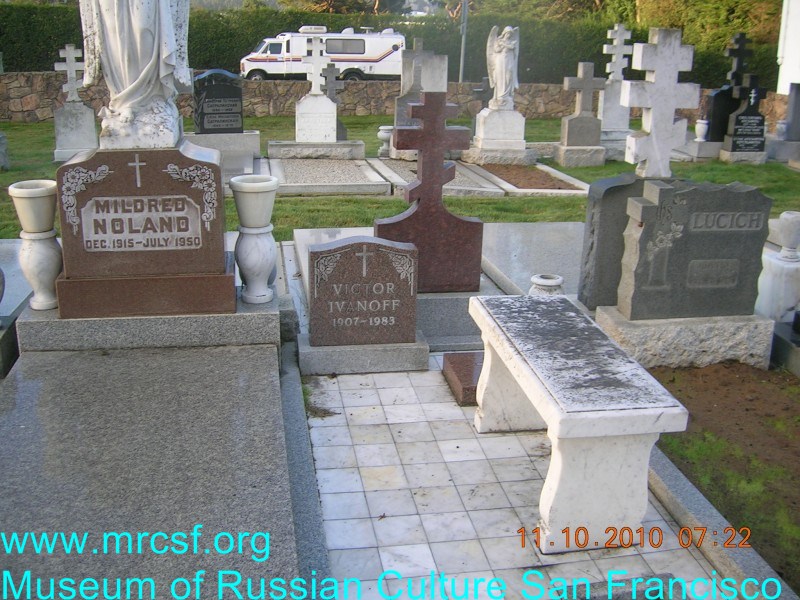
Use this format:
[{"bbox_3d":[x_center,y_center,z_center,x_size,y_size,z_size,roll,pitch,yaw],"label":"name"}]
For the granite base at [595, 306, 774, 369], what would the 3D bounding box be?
[{"bbox_3d":[1.296,0.176,3.712,0.725,0.223,0.270,-1,19,-10],"label":"granite base"}]

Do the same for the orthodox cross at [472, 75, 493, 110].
[{"bbox_3d":[1.245,-2.880,11.402,0.433,0.516,0.124,-1,19,-10],"label":"orthodox cross"}]

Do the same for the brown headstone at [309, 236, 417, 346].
[{"bbox_3d":[-0.160,-0.036,3.462,0.455,0.454,0.107,-2,18,-9],"label":"brown headstone"}]

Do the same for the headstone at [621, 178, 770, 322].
[{"bbox_3d":[1.324,-0.230,3.653,0.638,0.605,0.153,-2,19,-10],"label":"headstone"}]

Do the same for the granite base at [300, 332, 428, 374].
[{"bbox_3d":[-0.163,0.232,3.601,0.562,0.113,0.200,-1,19,-10],"label":"granite base"}]

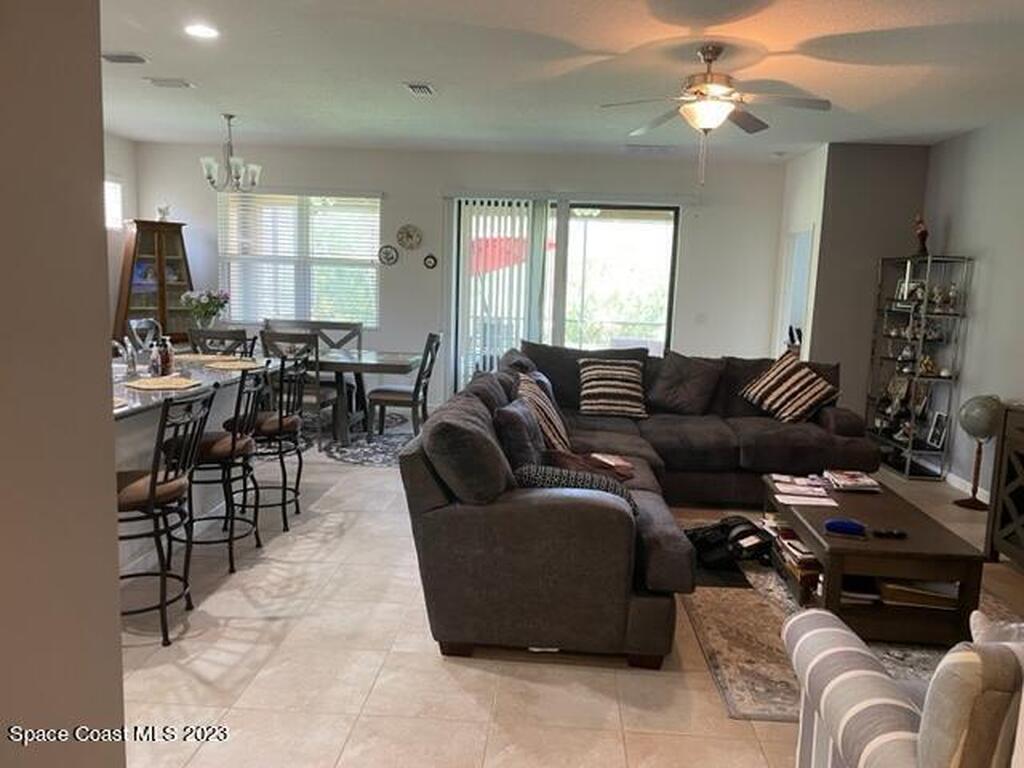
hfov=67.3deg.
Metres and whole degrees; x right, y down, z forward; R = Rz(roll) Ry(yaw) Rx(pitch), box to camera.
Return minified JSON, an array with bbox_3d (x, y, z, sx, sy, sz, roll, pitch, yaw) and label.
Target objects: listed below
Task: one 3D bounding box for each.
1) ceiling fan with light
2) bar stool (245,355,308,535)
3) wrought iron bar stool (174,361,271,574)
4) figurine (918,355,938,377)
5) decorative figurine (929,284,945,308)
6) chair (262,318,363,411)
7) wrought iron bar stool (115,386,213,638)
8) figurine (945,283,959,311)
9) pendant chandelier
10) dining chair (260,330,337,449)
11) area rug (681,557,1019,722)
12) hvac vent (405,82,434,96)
[{"bbox_3d":[1.099,-1.497,4.297,1.262,0.737,1.262,2,8,3],"label":"ceiling fan with light"},{"bbox_3d":[-1.532,0.339,4.653,0.490,1.030,0.430,2,8,3],"label":"bar stool"},{"bbox_3d":[-1.563,0.417,4.100,0.505,1.060,0.455,2,8,3],"label":"wrought iron bar stool"},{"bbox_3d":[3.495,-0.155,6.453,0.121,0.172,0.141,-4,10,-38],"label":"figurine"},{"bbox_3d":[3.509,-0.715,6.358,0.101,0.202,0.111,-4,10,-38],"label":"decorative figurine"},{"bbox_3d":[-2.257,-0.178,8.414,1.090,0.960,0.580,2,8,3],"label":"chair"},{"bbox_3d":[-1.583,0.534,3.268,0.490,1.030,0.430,2,8,3],"label":"wrought iron bar stool"},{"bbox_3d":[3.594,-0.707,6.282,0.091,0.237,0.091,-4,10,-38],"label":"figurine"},{"bbox_3d":[-2.460,-1.996,6.726,0.560,0.660,0.560,2,8,3],"label":"pendant chandelier"},{"bbox_3d":[-1.847,0.052,6.730,0.480,1.000,0.580,3,8,8],"label":"dining chair"},{"bbox_3d":[1.644,1.058,3.834,1.590,0.012,2.300,2,8,3],"label":"area rug"},{"bbox_3d":[-0.661,-2.119,5.559,0.190,0.020,0.370,2,8,3],"label":"hvac vent"}]

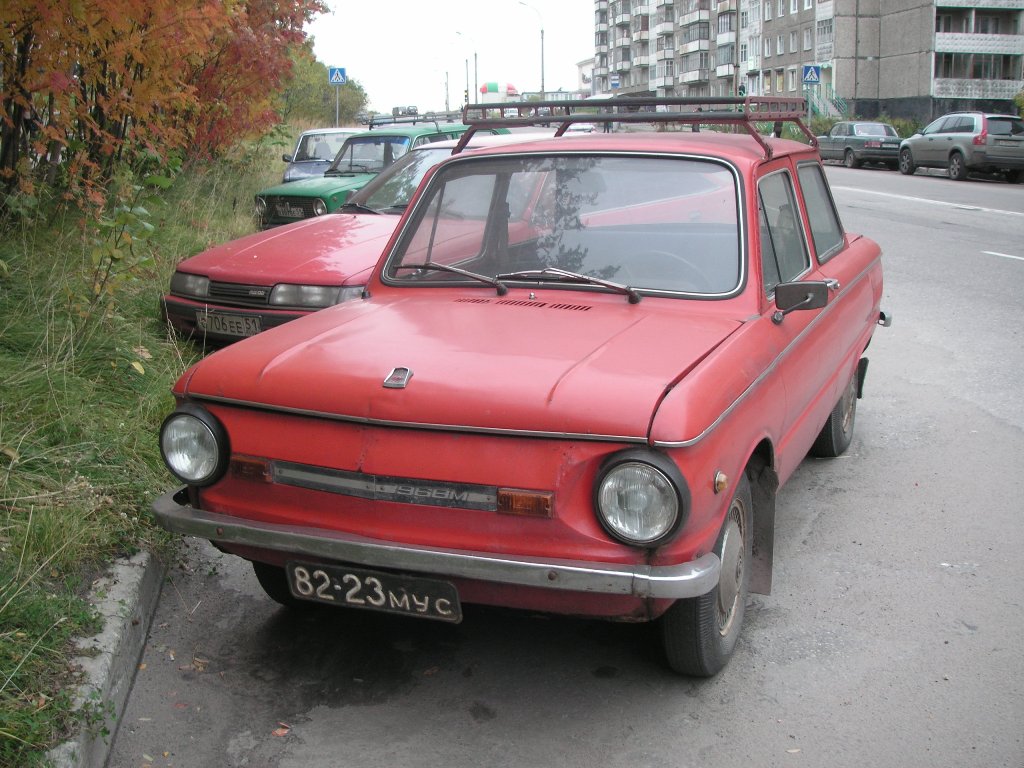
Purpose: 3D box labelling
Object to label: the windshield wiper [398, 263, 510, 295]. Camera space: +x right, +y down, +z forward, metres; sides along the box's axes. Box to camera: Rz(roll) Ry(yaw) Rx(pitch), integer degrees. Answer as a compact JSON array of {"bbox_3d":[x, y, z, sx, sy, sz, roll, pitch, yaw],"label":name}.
[{"bbox_3d":[-0.195,-0.346,3.546,0.431,0.051,0.045,15,-18,27],"label":"windshield wiper"}]

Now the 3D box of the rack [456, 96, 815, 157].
[{"bbox_3d":[0.504,-0.957,4.206,1.120,0.206,1.020,5,14,23],"label":"rack"}]

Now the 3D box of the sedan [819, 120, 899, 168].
[{"bbox_3d":[11.579,-7.958,37.189,1.800,1.450,4.840,-1,13,-4],"label":"sedan"}]

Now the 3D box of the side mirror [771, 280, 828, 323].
[{"bbox_3d":[0.864,-0.247,3.360,0.175,0.130,0.070,3,13,15],"label":"side mirror"}]

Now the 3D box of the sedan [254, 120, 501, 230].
[{"bbox_3d":[-1.305,-2.448,13.940,1.610,1.420,4.060,10,16,37],"label":"sedan"}]

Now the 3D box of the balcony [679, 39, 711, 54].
[{"bbox_3d":[17.939,-32.839,109.708,1.100,1.080,6.500,-2,13,-6],"label":"balcony"}]

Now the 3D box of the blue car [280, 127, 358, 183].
[{"bbox_3d":[-2.619,-3.223,17.293,1.620,1.430,4.120,-2,13,-8],"label":"blue car"}]

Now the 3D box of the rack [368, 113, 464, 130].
[{"bbox_3d":[-1.073,-3.261,14.057,1.150,0.220,0.980,10,16,37],"label":"rack"}]

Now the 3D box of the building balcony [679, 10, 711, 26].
[{"bbox_3d":[17.840,-35.406,109.112,1.100,1.080,6.500,-2,13,-6],"label":"building balcony"}]

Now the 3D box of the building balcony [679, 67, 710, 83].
[{"bbox_3d":[18.046,-30.086,110.347,1.100,1.080,6.500,-2,13,-6],"label":"building balcony"}]

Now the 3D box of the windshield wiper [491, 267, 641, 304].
[{"bbox_3d":[0.167,-0.314,3.389,0.497,0.064,0.045,11,-20,26],"label":"windshield wiper"}]

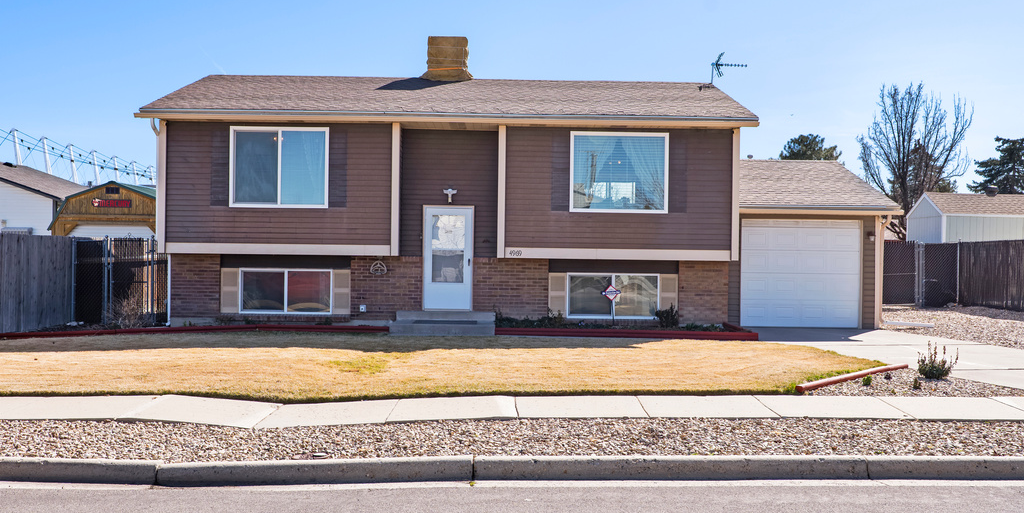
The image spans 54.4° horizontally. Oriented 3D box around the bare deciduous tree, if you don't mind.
[{"bbox_3d":[16.197,-2.804,40.006,4.600,8.450,4.600,1,0,-1],"label":"bare deciduous tree"}]

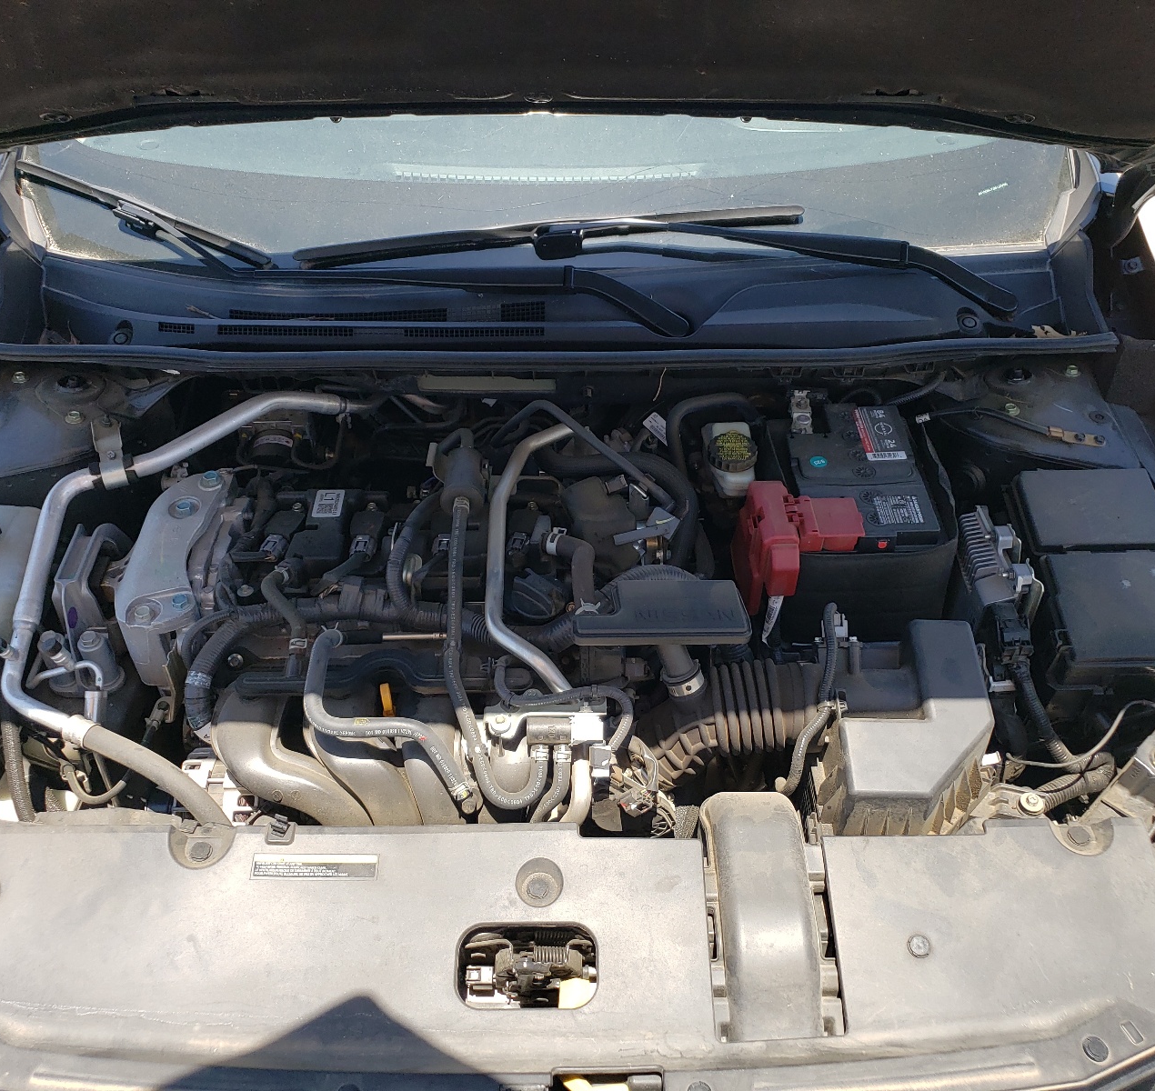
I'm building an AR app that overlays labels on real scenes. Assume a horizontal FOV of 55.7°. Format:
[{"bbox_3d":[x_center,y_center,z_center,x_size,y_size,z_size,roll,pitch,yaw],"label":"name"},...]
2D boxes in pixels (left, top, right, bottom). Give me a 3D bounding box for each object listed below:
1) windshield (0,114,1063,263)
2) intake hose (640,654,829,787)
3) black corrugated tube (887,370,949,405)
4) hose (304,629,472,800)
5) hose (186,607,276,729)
[{"bbox_3d":[-0.058,-0.728,1.620,1.450,0.130,0.880,-1,70,-2],"label":"windshield"},{"bbox_3d":[0.158,0.176,1.110,0.165,0.110,0.120,-1,42,-2],"label":"intake hose"},{"bbox_3d":[0.465,-0.215,1.492,0.090,0.050,0.030,0,43,-1],"label":"black corrugated tube"},{"bbox_3d":[-0.194,0.174,1.132,0.155,0.085,0.165,0,43,-1],"label":"hose"},{"bbox_3d":[-0.355,0.123,1.125,0.085,0.085,0.085,-1,42,-2],"label":"hose"}]

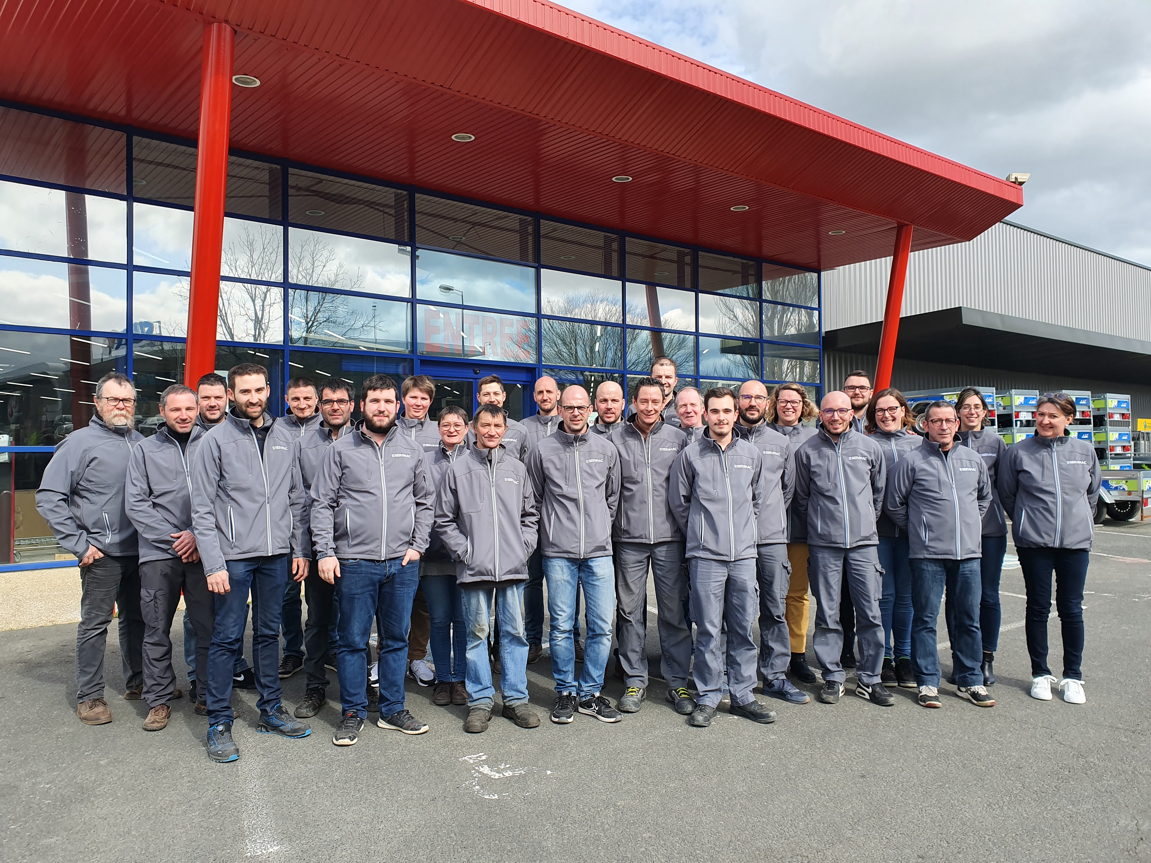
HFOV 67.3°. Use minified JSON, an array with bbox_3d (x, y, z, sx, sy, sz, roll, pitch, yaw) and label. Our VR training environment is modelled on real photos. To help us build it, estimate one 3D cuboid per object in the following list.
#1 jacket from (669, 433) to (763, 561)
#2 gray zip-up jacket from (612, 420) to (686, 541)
[{"bbox_3d":[0.724,0.321,4.477,0.480,0.680,0.340,0,-1,-9],"label":"jacket"},{"bbox_3d":[0.399,0.268,4.650,0.480,0.670,0.290,-1,-2,3],"label":"gray zip-up jacket"}]

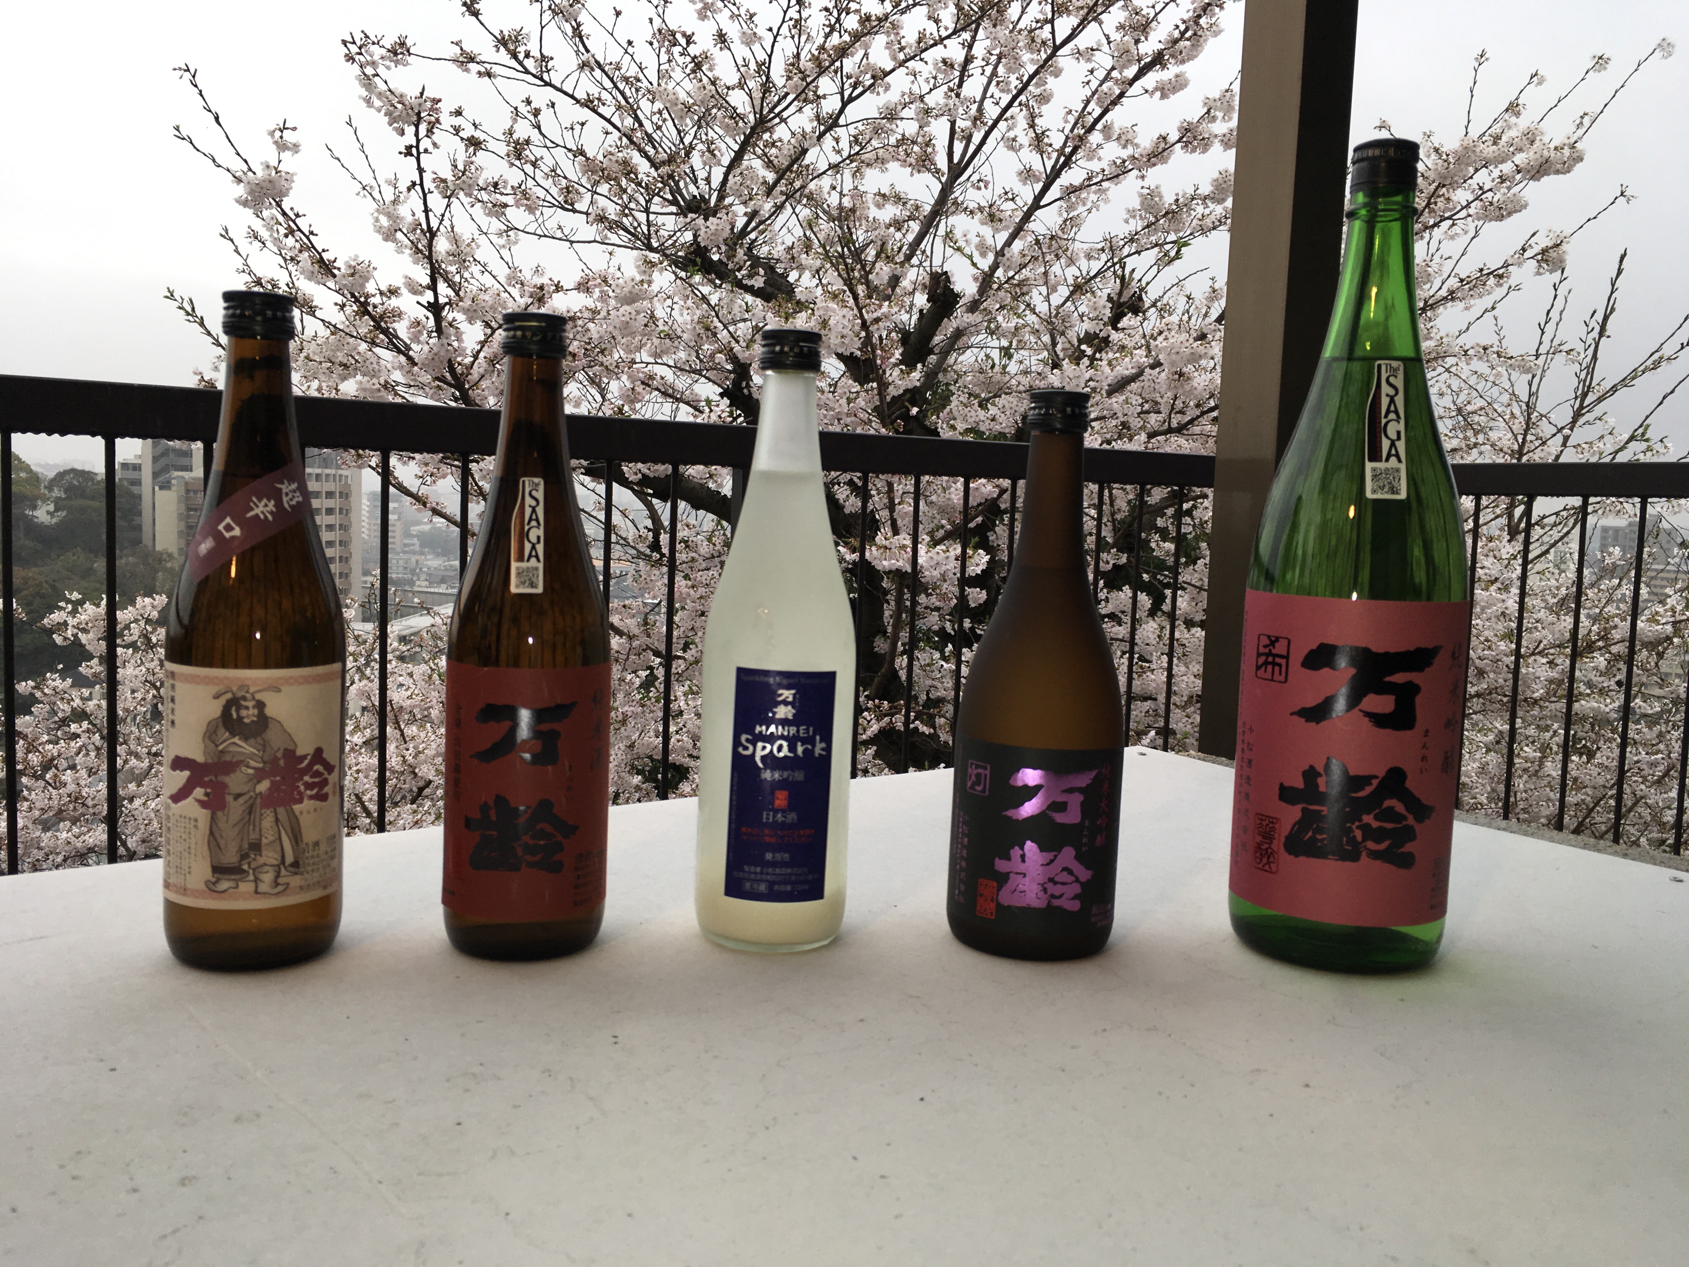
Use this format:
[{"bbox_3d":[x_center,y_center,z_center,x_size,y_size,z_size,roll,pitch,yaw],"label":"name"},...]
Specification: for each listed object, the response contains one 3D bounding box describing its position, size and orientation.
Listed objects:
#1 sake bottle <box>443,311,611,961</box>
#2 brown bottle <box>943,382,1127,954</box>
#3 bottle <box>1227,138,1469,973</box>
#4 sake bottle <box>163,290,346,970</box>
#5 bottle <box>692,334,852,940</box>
[{"bbox_3d":[-0.150,0.000,0.675,0.077,0.299,0.077,1,5,-14],"label":"sake bottle"},{"bbox_3d":[0.100,0.019,0.712,0.084,0.276,0.084,2,5,0],"label":"brown bottle"},{"bbox_3d":[0.260,-0.039,0.715,0.106,0.404,0.106,3,5,14],"label":"bottle"},{"bbox_3d":[-0.268,-0.002,0.647,0.077,0.300,0.077,1,5,-20],"label":"sake bottle"},{"bbox_3d":[-0.032,0.002,0.704,0.077,0.300,0.077,2,5,-4],"label":"bottle"}]

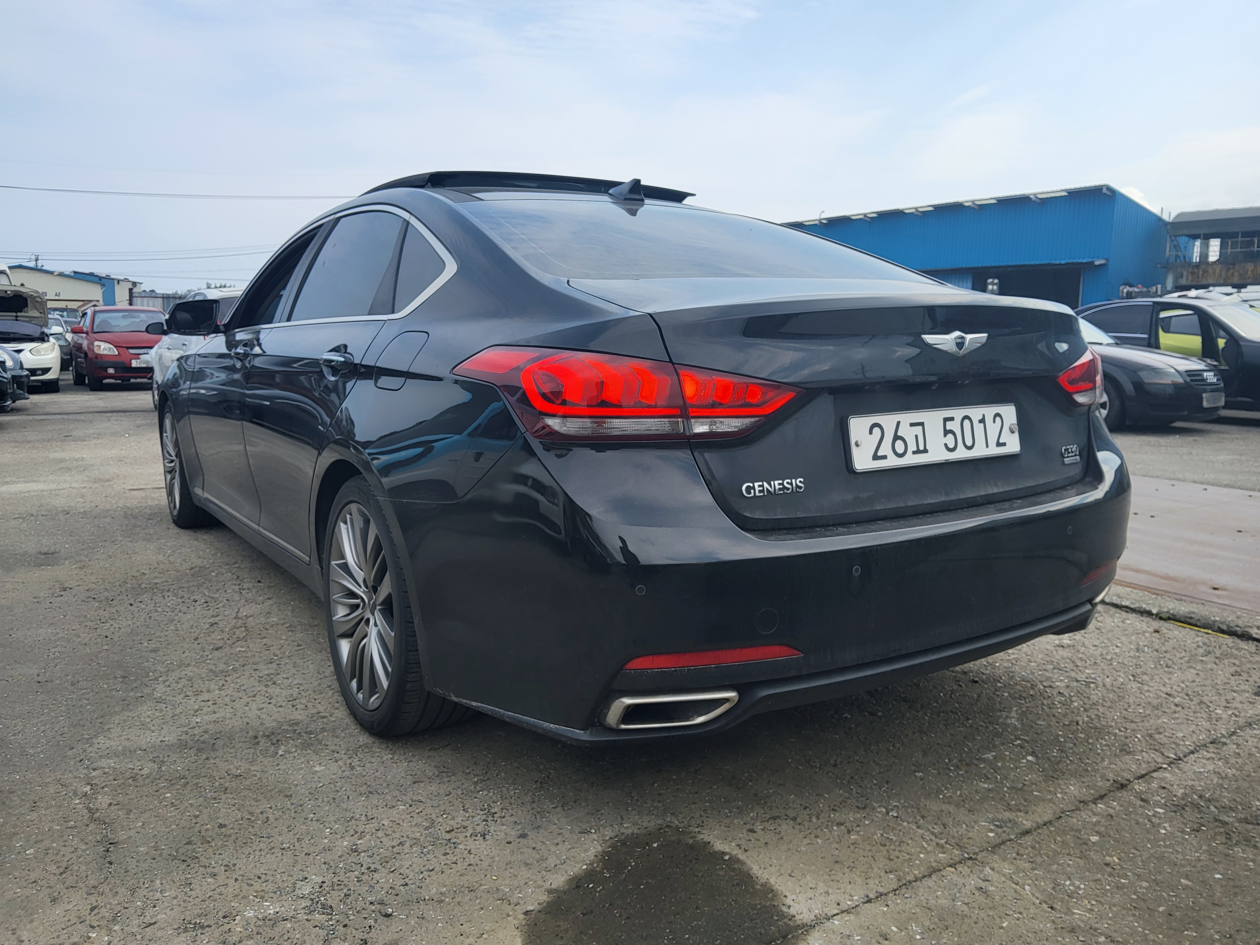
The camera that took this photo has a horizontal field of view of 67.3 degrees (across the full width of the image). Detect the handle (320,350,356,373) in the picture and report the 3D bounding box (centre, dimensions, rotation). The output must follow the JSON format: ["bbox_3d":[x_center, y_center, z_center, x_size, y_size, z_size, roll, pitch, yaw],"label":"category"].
[{"bbox_3d":[-0.706,-0.268,2.275,0.055,0.050,0.235,-5,10,-33],"label":"handle"}]

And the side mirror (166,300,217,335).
[{"bbox_3d":[-1.711,-0.611,3.721,0.225,0.140,0.145,-5,10,-33],"label":"side mirror"}]

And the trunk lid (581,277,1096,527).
[{"bbox_3d":[0.502,-0.199,2.144,1.340,0.490,0.610,-5,10,-33],"label":"trunk lid"}]

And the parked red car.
[{"bbox_3d":[-9.244,-2.335,17.536,1.700,1.470,4.100,-5,10,-33],"label":"parked red car"}]

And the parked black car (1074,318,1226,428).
[{"bbox_3d":[4.811,-1.294,11.399,1.770,1.360,4.080,-7,11,-39],"label":"parked black car"}]

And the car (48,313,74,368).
[{"bbox_3d":[-15.977,-3.515,25.339,1.770,1.470,4.450,-5,10,-33],"label":"car"}]

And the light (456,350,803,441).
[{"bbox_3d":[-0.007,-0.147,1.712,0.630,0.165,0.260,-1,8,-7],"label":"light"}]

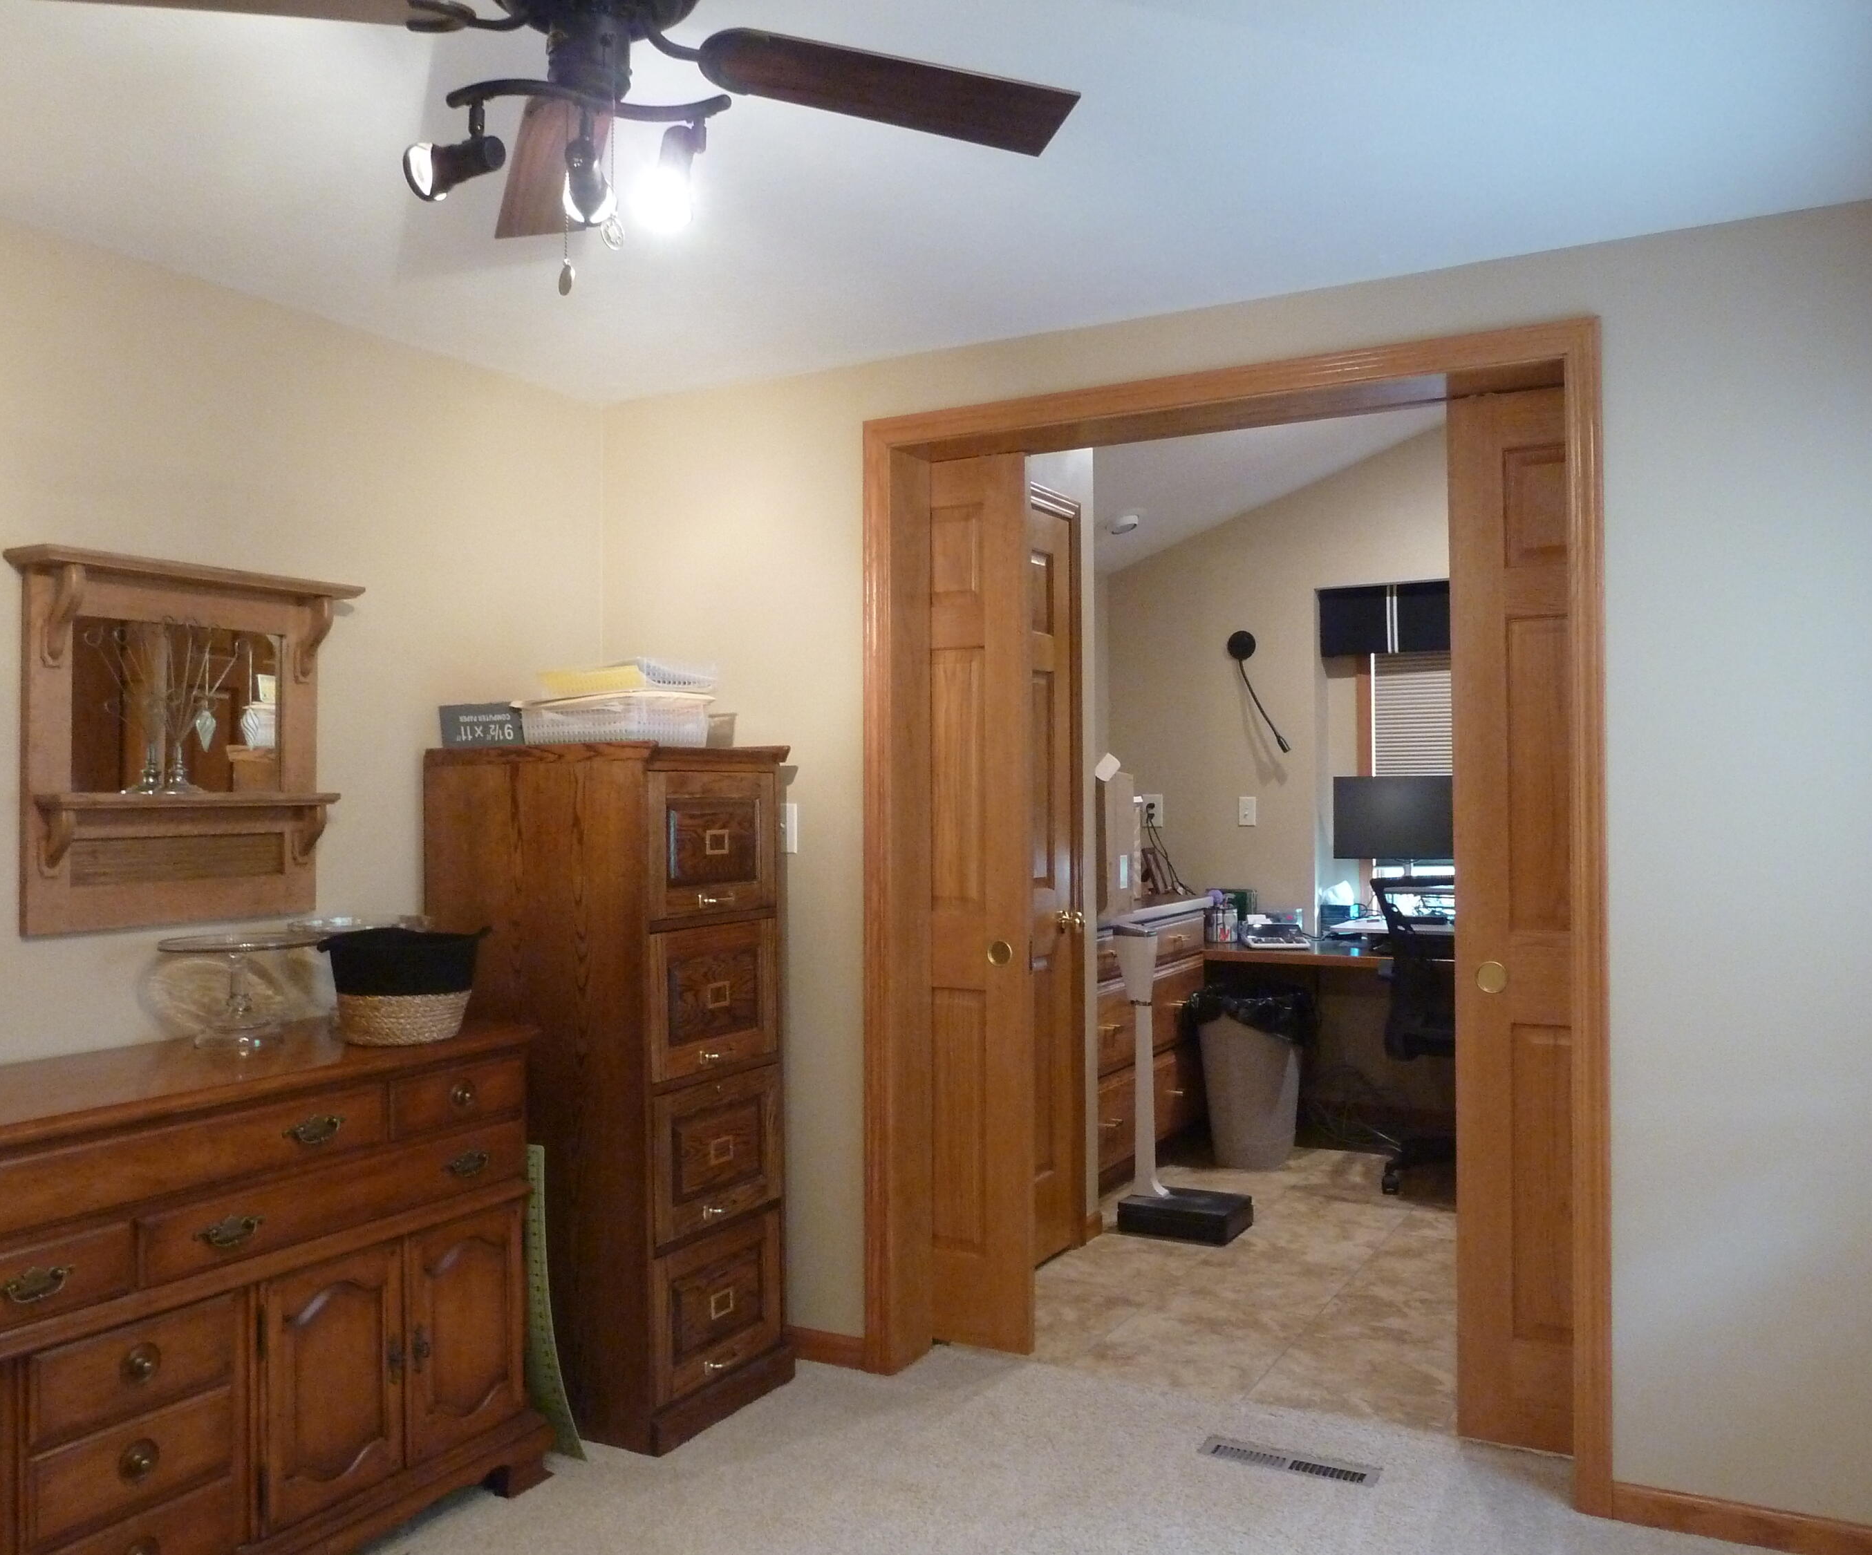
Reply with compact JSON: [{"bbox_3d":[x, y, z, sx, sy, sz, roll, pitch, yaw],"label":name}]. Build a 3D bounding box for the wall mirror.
[{"bbox_3d":[-1.298,-0.053,2.651,0.118,0.620,0.616,-1,0,28],"label":"wall mirror"}]

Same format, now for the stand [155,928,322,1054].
[{"bbox_3d":[-1.200,0.374,2.582,0.258,0.186,0.258,-1,0,28],"label":"stand"}]

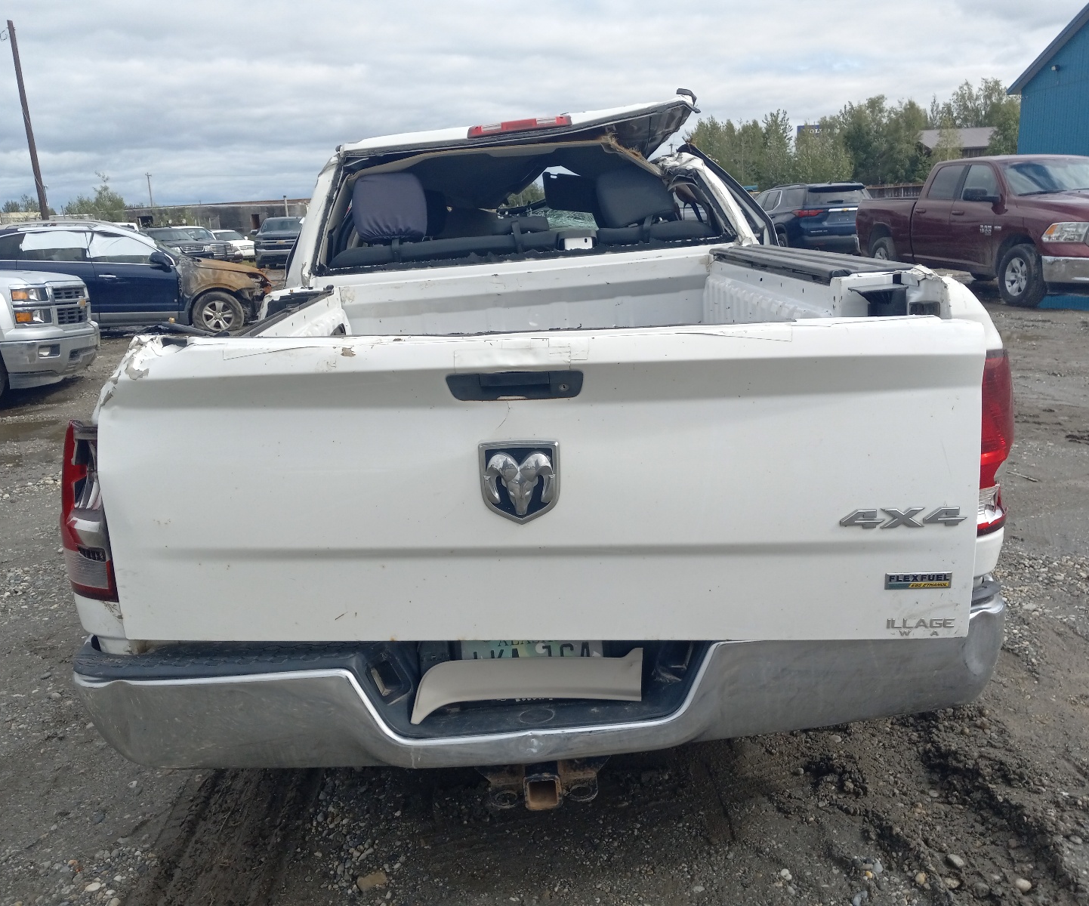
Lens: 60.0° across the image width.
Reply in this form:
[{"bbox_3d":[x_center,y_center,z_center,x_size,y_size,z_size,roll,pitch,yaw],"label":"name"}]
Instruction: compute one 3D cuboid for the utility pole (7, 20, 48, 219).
[{"bbox_3d":[-15.661,-9.006,28.950,0.260,7.880,0.260,-10,16,-26],"label":"utility pole"}]

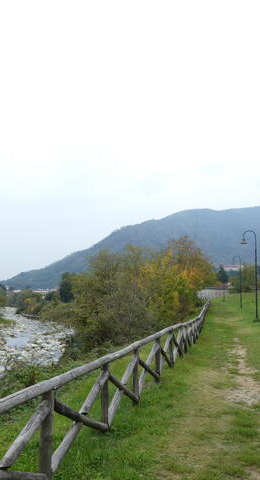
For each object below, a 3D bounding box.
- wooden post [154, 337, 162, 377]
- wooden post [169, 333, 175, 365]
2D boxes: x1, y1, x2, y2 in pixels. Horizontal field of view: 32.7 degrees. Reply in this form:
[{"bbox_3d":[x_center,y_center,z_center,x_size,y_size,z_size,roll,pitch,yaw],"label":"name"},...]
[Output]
[{"bbox_3d":[0.535,2.230,8.392,0.110,0.794,0.110,-1,-7,15],"label":"wooden post"},{"bbox_3d":[0.936,2.437,9.927,0.110,0.766,0.110,-1,-7,15],"label":"wooden post"}]

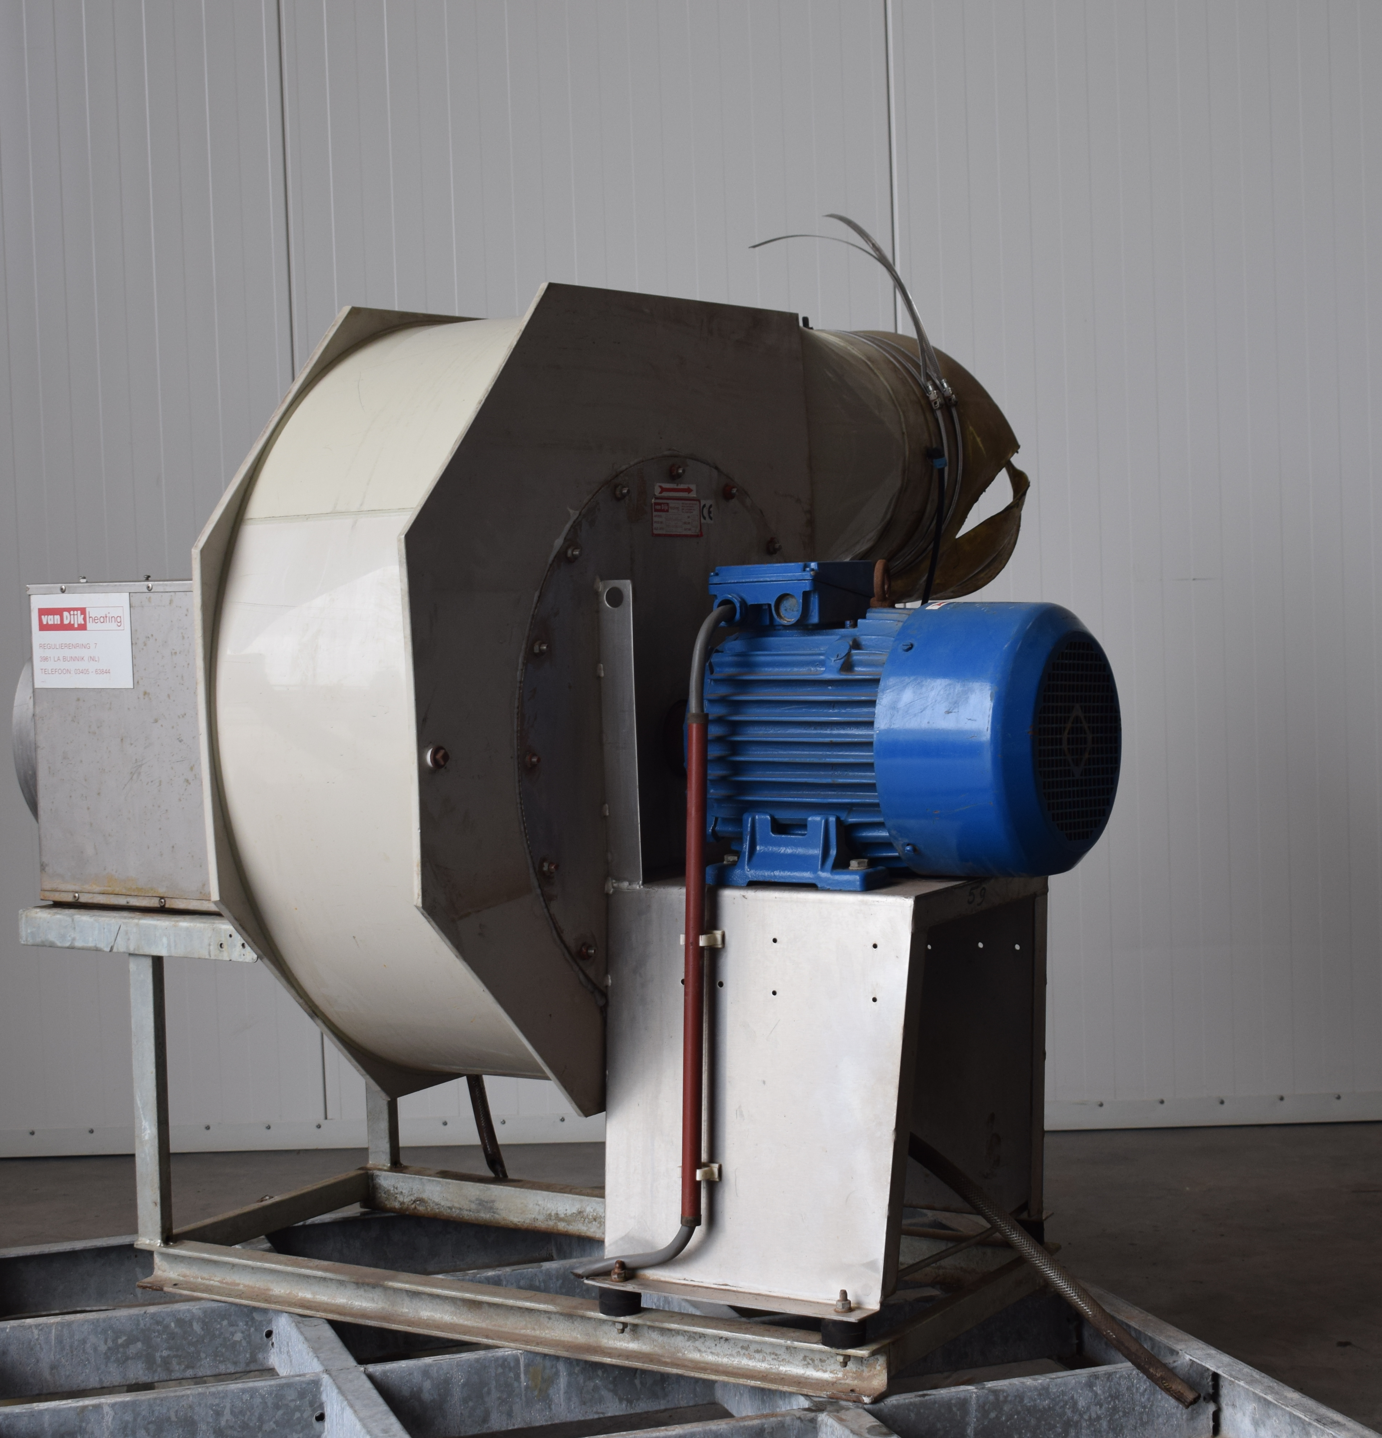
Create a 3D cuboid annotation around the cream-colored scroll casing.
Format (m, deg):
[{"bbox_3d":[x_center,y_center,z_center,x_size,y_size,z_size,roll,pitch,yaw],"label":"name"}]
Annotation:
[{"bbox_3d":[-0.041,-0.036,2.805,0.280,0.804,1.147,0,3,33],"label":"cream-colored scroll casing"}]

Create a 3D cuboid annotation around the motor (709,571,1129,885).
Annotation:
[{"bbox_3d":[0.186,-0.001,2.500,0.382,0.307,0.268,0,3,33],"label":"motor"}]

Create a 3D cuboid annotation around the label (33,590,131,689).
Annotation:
[{"bbox_3d":[-0.668,-0.085,2.828,0.149,0.104,0.004,0,3,33],"label":"label"}]

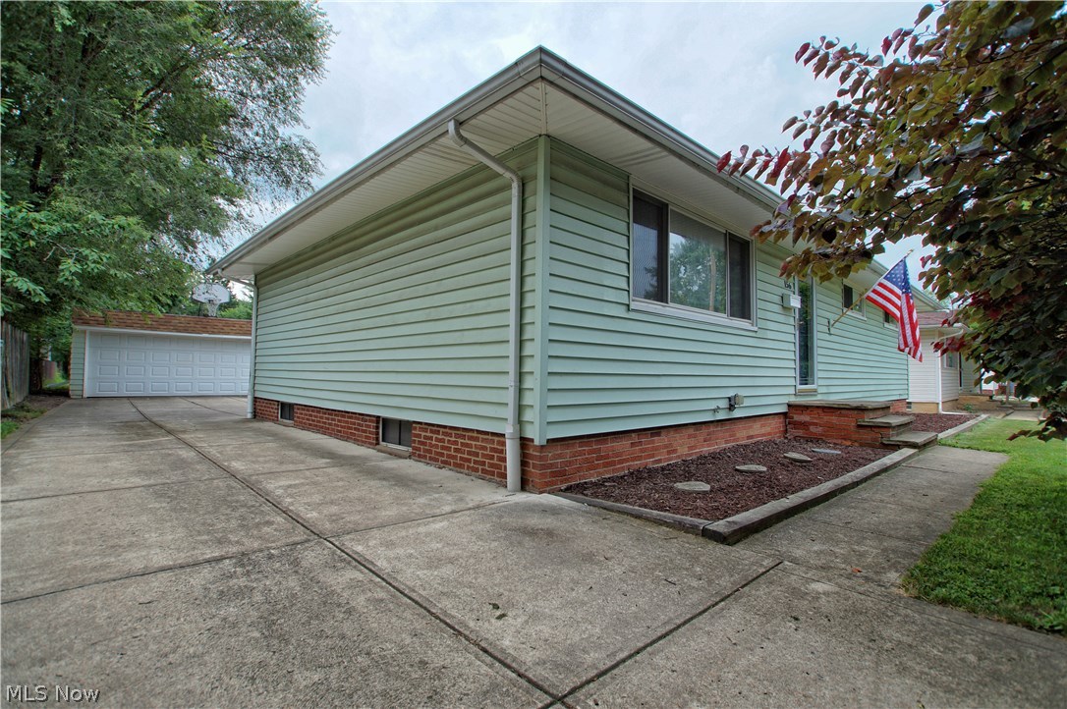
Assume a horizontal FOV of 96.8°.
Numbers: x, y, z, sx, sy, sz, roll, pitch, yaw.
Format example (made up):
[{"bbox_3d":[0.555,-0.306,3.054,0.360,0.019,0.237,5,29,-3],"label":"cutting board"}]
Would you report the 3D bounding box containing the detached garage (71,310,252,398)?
[{"bbox_3d":[-14.364,0.021,18.973,5.870,3.050,6.400,3,-4,-43],"label":"detached garage"}]

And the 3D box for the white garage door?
[{"bbox_3d":[-12.337,0.416,16.773,5.000,2.100,0.100,3,-4,-43],"label":"white garage door"}]

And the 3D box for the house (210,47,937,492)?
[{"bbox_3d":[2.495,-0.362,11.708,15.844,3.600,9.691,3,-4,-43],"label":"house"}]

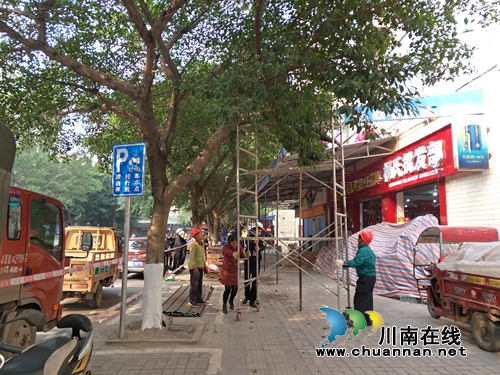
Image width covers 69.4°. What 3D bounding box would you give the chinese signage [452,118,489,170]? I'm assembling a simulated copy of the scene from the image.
[{"bbox_3d":[5.697,-1.083,9.307,0.820,1.270,0.180,0,-7,-3],"label":"chinese signage"}]

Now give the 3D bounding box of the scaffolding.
[{"bbox_3d":[0.805,0.631,6.840,1.903,3.650,0.894,-3,-8,25],"label":"scaffolding"}]

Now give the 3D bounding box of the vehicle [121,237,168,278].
[{"bbox_3d":[-4.304,2.895,15.501,1.650,1.570,3.900,0,-7,-3],"label":"vehicle"}]

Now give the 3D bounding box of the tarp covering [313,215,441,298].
[{"bbox_3d":[3.760,2.066,11.734,1.900,2.020,7.000,1,-7,-4],"label":"tarp covering"}]

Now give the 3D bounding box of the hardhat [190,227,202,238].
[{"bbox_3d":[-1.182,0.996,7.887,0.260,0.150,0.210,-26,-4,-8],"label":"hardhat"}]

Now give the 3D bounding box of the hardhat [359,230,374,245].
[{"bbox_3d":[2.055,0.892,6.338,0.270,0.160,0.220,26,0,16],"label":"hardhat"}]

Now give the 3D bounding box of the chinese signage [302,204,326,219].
[{"bbox_3d":[4.291,1.688,24.883,0.150,0.660,7.000,0,-7,-3],"label":"chinese signage"}]

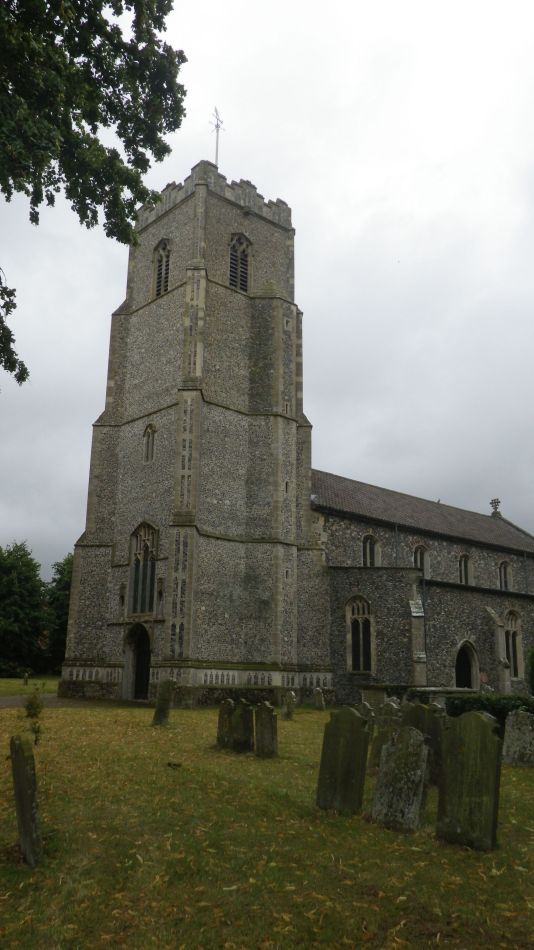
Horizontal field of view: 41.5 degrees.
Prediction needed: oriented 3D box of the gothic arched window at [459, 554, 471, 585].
[{"bbox_3d":[10.968,5.332,39.588,1.275,1.836,0.306,14,-20,-40],"label":"gothic arched window"}]

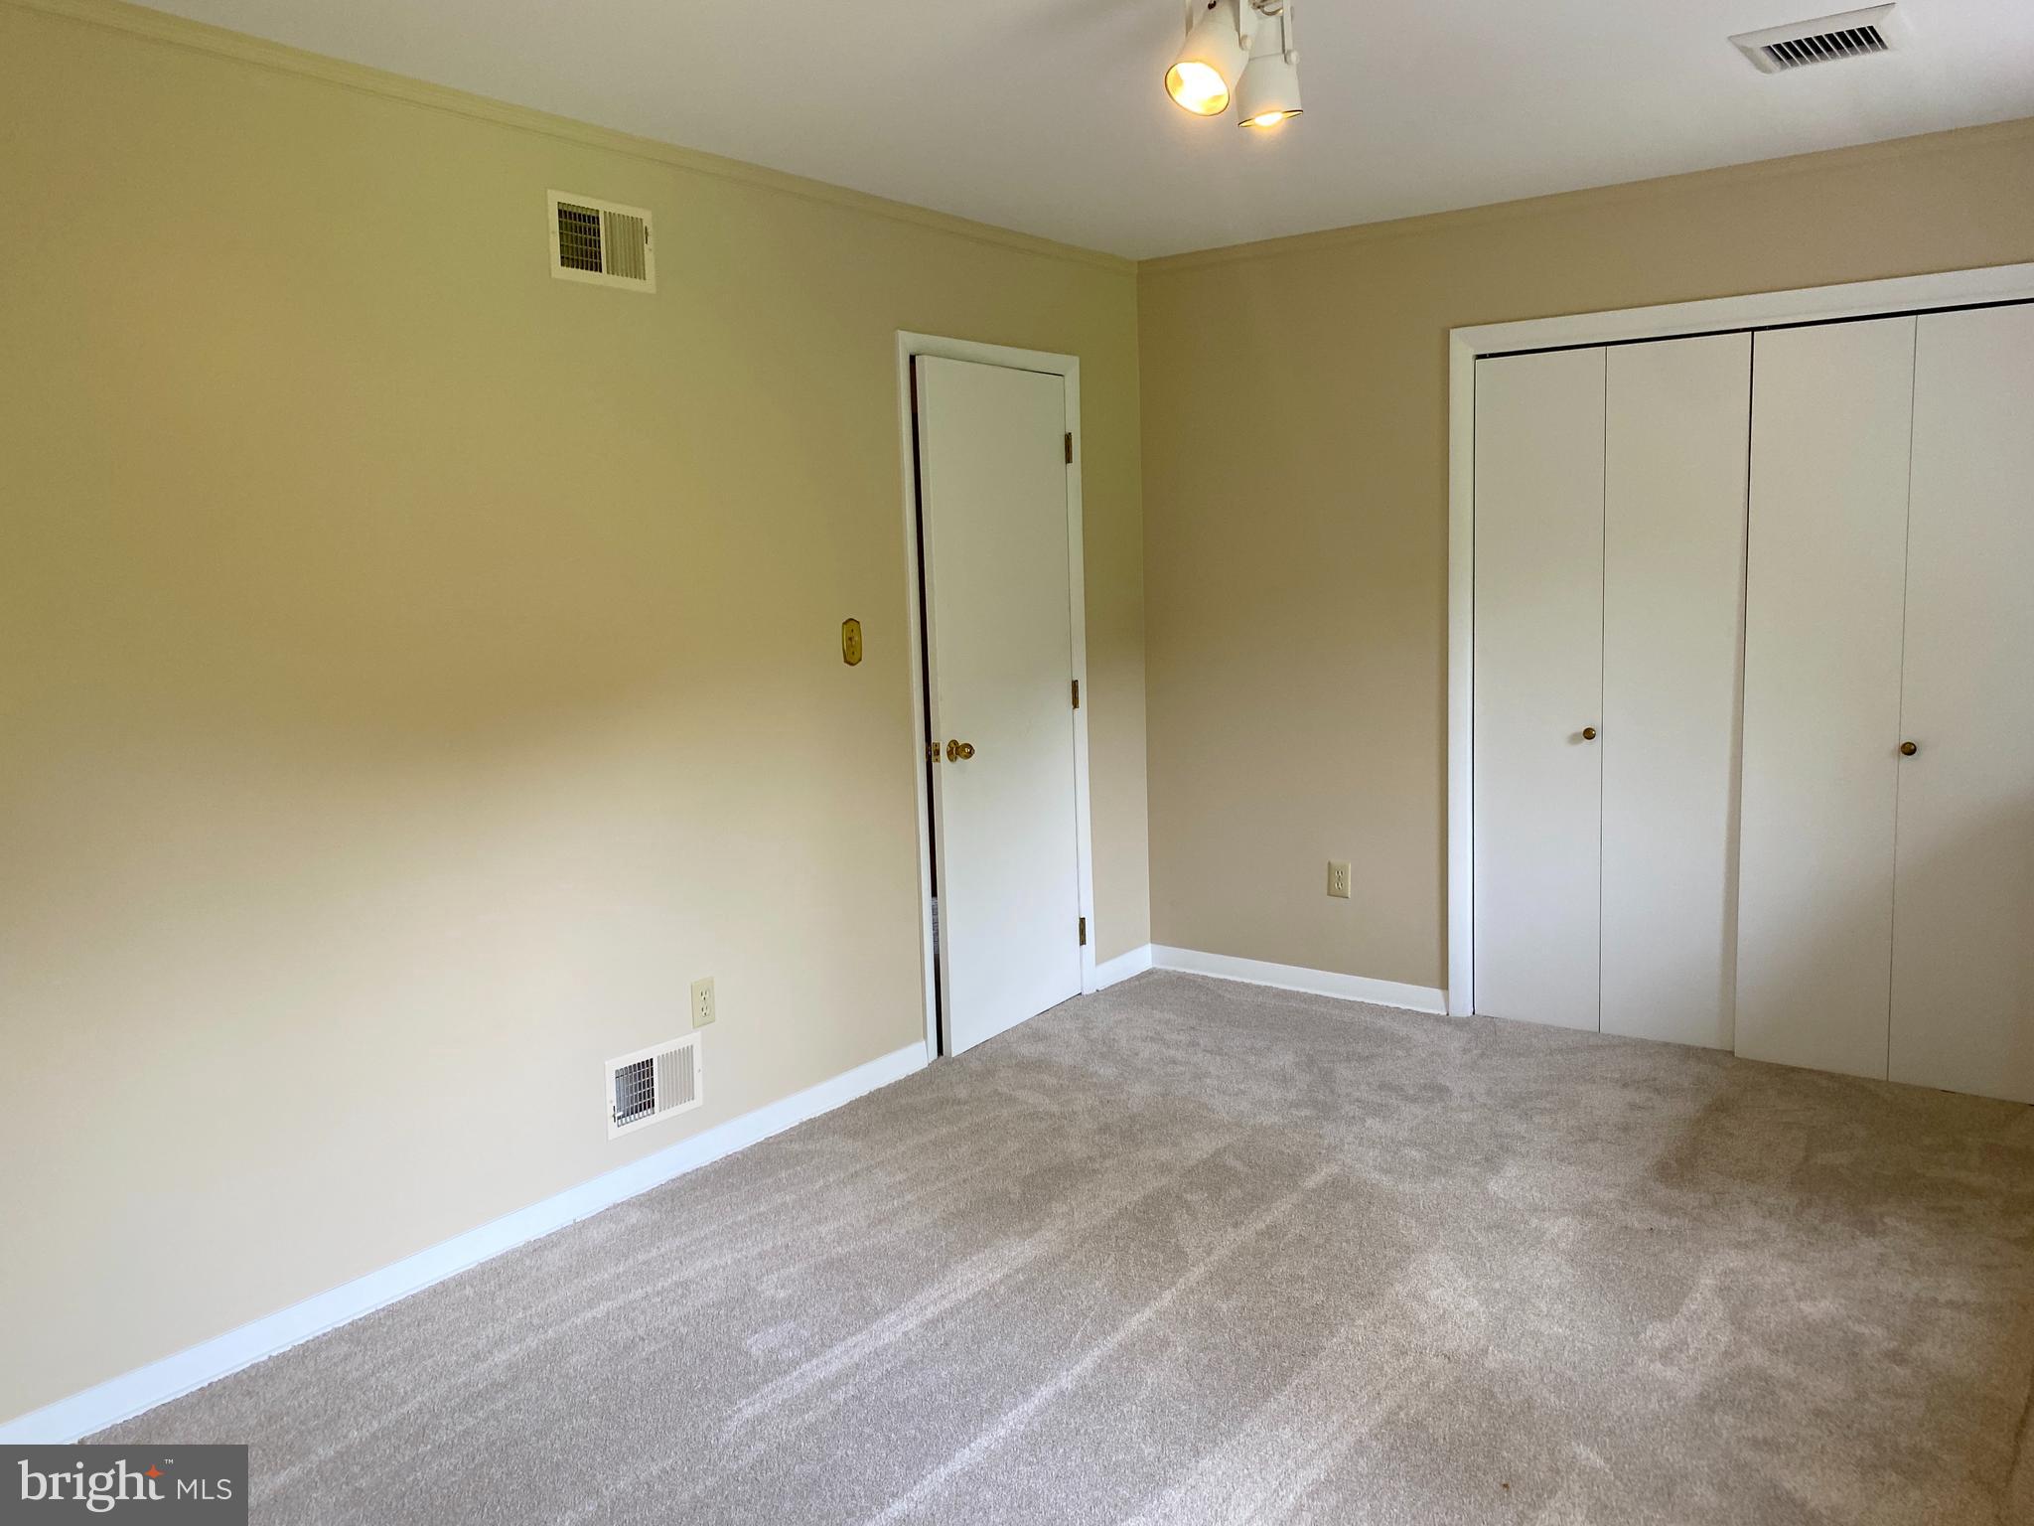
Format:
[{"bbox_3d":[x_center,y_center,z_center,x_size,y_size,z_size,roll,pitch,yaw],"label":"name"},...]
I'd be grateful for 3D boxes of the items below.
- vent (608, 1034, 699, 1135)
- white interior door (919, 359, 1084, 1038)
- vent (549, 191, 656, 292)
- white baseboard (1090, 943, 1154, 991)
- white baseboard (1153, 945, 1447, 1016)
[{"bbox_3d":[-0.859,0.765,3.635,0.018,0.184,0.286,4,9,36],"label":"vent"},{"bbox_3d":[-0.033,-0.179,4.659,0.038,2.010,0.755,3,9,32],"label":"white interior door"},{"bbox_3d":[-0.917,-1.151,3.388,0.018,0.184,0.287,4,9,36],"label":"vent"},{"bbox_3d":[0.370,0.712,5.308,0.015,0.092,0.360,4,9,36],"label":"white baseboard"},{"bbox_3d":[0.920,0.720,5.132,1.080,0.088,0.015,4,9,36],"label":"white baseboard"}]

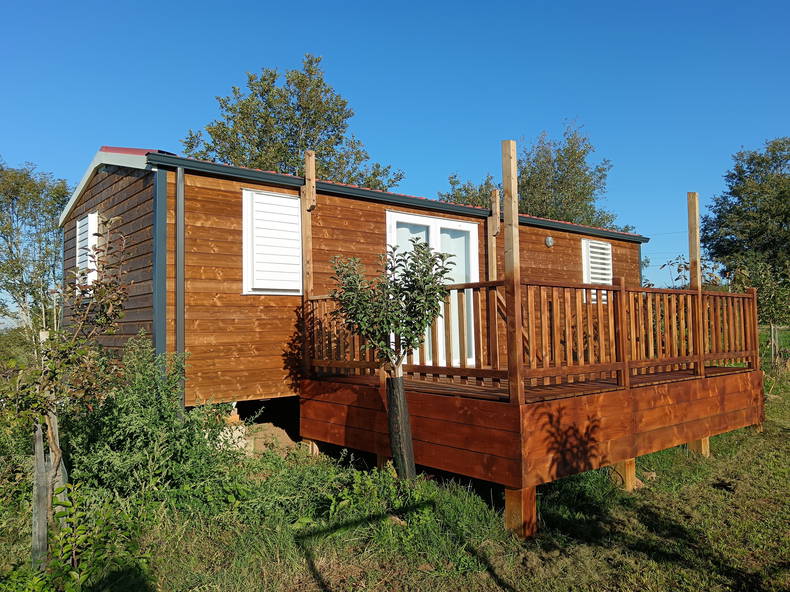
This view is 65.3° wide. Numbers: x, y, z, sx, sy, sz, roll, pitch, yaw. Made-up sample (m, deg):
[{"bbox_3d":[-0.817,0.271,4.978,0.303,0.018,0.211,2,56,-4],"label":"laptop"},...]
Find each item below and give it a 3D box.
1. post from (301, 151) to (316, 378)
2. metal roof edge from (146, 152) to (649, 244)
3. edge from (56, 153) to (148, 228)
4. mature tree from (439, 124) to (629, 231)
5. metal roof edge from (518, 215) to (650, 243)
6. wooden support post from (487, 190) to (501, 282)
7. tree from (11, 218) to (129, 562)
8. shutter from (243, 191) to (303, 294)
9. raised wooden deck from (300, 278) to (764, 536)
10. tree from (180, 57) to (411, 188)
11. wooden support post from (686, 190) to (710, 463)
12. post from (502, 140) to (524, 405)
[{"bbox_3d":[-0.992,-0.358,7.168,0.094,2.660,0.122,2,-4,-40],"label":"post"},{"bbox_3d":[1.253,-1.158,8.710,9.259,0.140,0.140,2,-4,-40],"label":"metal roof edge"},{"bbox_3d":[-3.562,-1.423,7.471,0.130,0.659,4.272,2,-4,-40],"label":"edge"},{"bbox_3d":[5.221,-1.914,22.765,7.000,8.991,7.000,2,-4,-40],"label":"mature tree"},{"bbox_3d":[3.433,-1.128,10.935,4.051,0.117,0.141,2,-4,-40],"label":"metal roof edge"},{"bbox_3d":[1.427,-0.260,8.742,0.080,2.488,0.130,2,-4,-40],"label":"wooden support post"},{"bbox_3d":[-1.956,0.600,3.713,0.699,2.110,0.705,1,-4,-28],"label":"tree"},{"bbox_3d":[-1.351,-0.581,6.936,0.746,1.152,0.080,2,-4,-40],"label":"shutter"},{"bbox_3d":[1.669,0.892,7.048,4.490,1.838,3.026,2,-4,-40],"label":"raised wooden deck"},{"bbox_3d":[-3.076,-2.497,18.741,6.800,9.917,6.800,2,-4,-40],"label":"tree"},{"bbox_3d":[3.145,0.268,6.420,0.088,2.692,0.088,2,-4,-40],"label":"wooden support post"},{"bbox_3d":[0.908,-0.197,4.765,0.070,2.040,0.094,2,-4,-40],"label":"post"}]

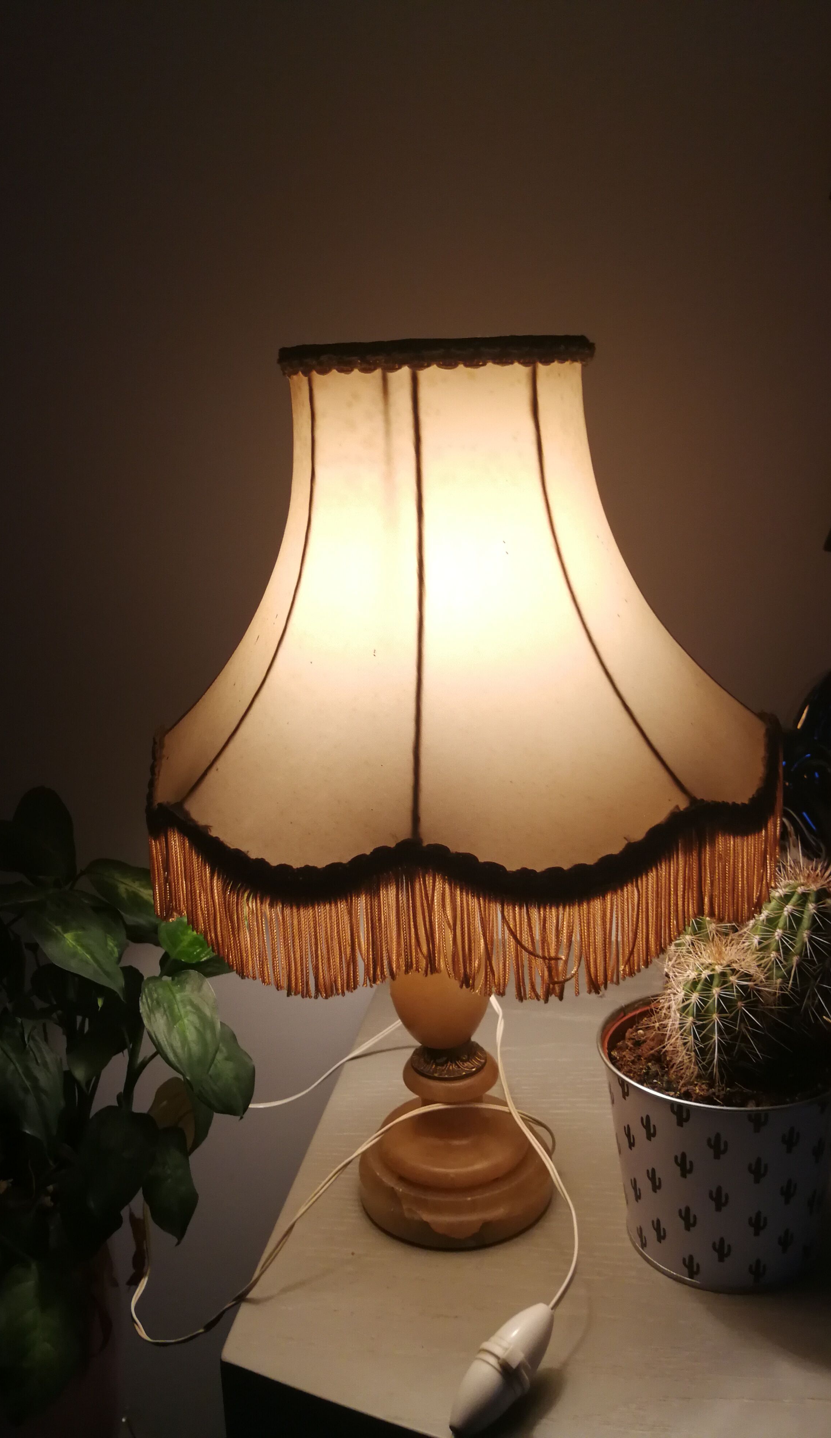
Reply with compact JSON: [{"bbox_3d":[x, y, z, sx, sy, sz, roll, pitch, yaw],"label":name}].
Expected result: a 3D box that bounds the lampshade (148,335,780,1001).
[{"bbox_3d":[0.017,-0.054,0.561,0.317,0.255,0.317,-3,17,0],"label":"lampshade"}]

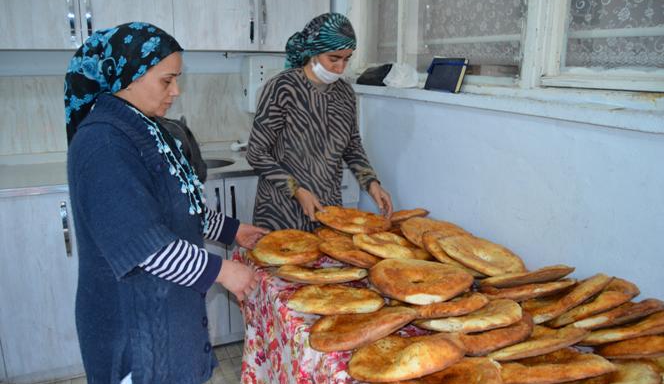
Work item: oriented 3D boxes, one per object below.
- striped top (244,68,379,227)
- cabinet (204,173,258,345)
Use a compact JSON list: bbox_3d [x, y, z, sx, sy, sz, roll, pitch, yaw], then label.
[{"bbox_3d":[-0.100,-0.149,2.095,0.470,0.680,0.360,-8,17,-29],"label":"striped top"},{"bbox_3d":[-0.625,0.281,2.693,0.680,0.880,0.580,-6,16,-22],"label":"cabinet"}]

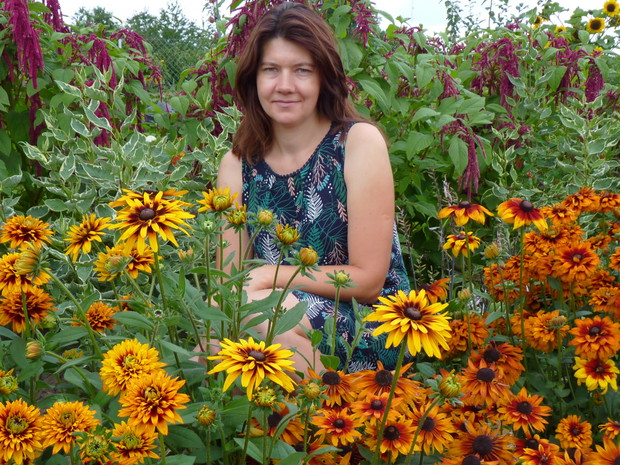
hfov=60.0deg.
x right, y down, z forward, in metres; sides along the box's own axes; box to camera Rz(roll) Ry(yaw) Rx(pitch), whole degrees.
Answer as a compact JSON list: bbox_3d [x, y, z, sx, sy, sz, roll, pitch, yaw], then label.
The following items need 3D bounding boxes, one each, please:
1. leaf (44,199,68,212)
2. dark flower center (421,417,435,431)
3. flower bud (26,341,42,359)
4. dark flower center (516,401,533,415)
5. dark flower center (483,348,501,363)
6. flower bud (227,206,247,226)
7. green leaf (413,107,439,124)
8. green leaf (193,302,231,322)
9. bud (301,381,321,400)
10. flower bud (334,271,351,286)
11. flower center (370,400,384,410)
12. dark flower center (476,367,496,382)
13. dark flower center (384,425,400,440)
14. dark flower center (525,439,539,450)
[{"bbox_3d":[-0.590,-0.063,1.250,0.056,0.028,0.030,0,13,0],"label":"leaf"},{"bbox_3d":[0.180,0.291,0.820,0.021,0.017,0.021,0,45,0],"label":"dark flower center"},{"bbox_3d":[-0.410,0.174,0.800,0.024,0.025,0.025,6,0,-12],"label":"flower bud"},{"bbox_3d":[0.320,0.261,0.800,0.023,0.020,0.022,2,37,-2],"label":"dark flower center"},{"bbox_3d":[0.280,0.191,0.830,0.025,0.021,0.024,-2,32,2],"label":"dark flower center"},{"bbox_3d":[-0.099,-0.023,0.730,0.026,0.028,0.026,0,14,0],"label":"flower bud"},{"bbox_3d":[0.344,-0.348,1.600,0.080,0.022,0.048,-20,37,-12],"label":"green leaf"},{"bbox_3d":[-0.136,0.110,0.740,0.055,0.018,0.030,13,36,-16],"label":"green leaf"},{"bbox_3d":[0.002,0.200,0.680,0.022,0.023,0.022,0,27,0],"label":"bud"},{"bbox_3d":[0.045,0.064,0.750,0.021,0.021,0.021,0,22,0],"label":"flower bud"},{"bbox_3d":[0.095,0.241,0.750,0.018,0.012,0.018,0,32,0],"label":"flower center"},{"bbox_3d":[0.260,0.210,0.790,0.027,0.018,0.027,0,27,0],"label":"dark flower center"},{"bbox_3d":[0.118,0.287,0.770,0.023,0.017,0.023,0,45,0],"label":"dark flower center"},{"bbox_3d":[0.311,0.297,0.750,0.018,0.015,0.018,0,32,0],"label":"dark flower center"}]

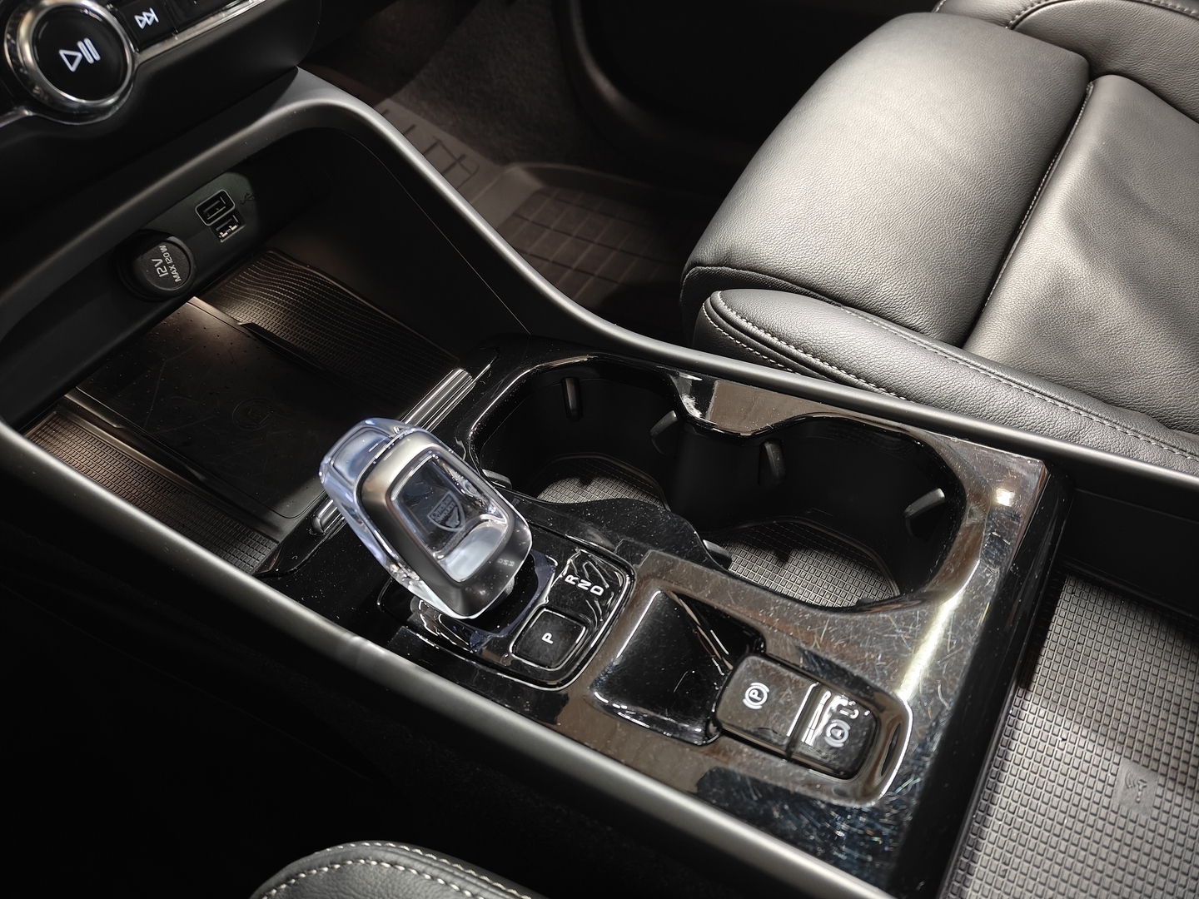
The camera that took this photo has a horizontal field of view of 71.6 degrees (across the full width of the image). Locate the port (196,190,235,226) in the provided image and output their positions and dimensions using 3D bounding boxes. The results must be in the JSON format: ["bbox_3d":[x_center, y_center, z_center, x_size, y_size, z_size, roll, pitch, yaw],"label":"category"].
[{"bbox_3d":[-0.217,-0.135,0.466,0.010,0.011,0.021,8,47,40],"label":"port"}]

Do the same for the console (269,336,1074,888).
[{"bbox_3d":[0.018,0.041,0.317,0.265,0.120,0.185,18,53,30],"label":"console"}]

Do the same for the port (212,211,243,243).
[{"bbox_3d":[-0.213,-0.127,0.472,0.010,0.011,0.018,8,47,40],"label":"port"}]

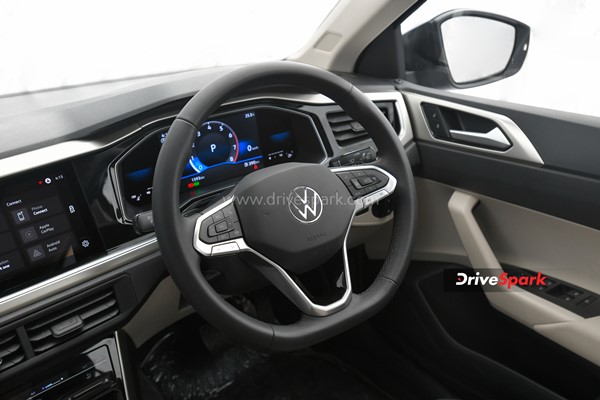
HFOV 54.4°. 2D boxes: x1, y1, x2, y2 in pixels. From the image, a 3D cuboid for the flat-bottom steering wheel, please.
[{"bbox_3d":[-0.016,0.002,0.745,0.370,0.352,0.095,-18,2,-33],"label":"flat-bottom steering wheel"}]

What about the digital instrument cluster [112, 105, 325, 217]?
[{"bbox_3d":[-0.112,-0.065,0.857,0.325,0.108,0.040,-18,3,-33],"label":"digital instrument cluster"}]

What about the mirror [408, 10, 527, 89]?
[{"bbox_3d":[0.323,-0.288,1.110,0.225,0.148,0.115,-11,26,-21],"label":"mirror"}]

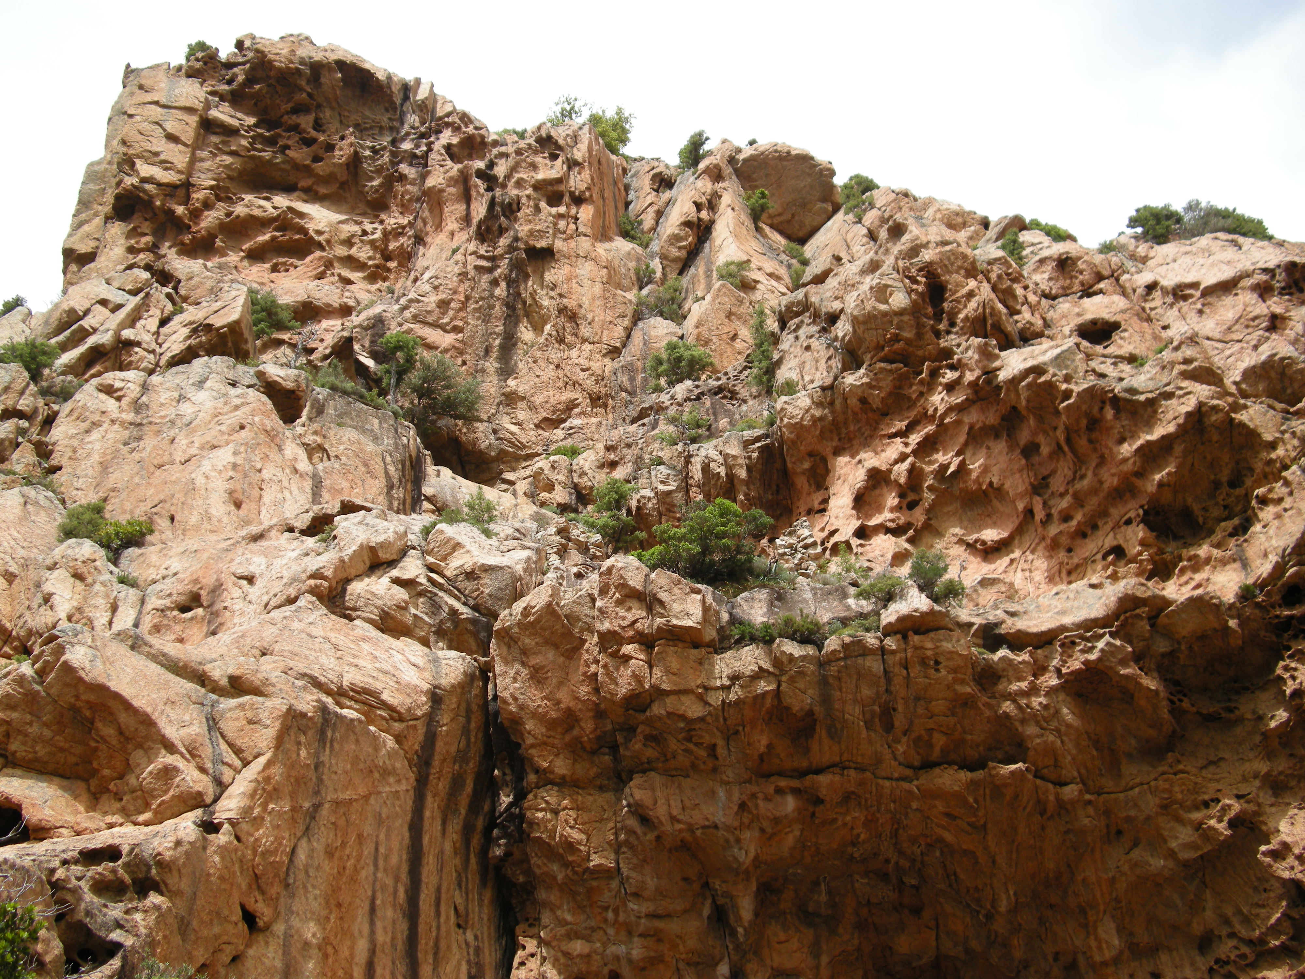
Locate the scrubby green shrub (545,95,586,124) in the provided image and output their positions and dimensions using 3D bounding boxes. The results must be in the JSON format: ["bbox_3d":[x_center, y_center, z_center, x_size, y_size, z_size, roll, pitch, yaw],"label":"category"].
[{"bbox_3d":[-3.479,-15.103,56.000,1.596,1.381,1.437,0,-22,0],"label":"scrubby green shrub"}]

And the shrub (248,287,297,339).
[{"bbox_3d":[-10.890,-5.043,40.000,1.460,1.310,1.320,0,-27,0],"label":"shrub"}]

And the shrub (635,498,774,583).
[{"bbox_3d":[1.379,1.366,37.000,3.705,2.163,2.964,0,-22,0],"label":"shrub"}]

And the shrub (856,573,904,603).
[{"bbox_3d":[5.868,2.552,36.000,1.237,0.724,1.051,0,-22,0],"label":"shrub"}]

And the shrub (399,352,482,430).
[{"bbox_3d":[-6.537,-3.033,43.000,2.546,2.405,2.291,0,-22,0],"label":"shrub"}]

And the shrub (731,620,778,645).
[{"bbox_3d":[2.229,3.165,30.500,1.000,0.560,0.750,0,-27,0],"label":"shrub"}]

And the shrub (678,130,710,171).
[{"bbox_3d":[1.498,-12.151,50.000,1.130,1.460,1.020,0,-27,0],"label":"shrub"}]

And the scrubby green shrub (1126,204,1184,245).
[{"bbox_3d":[19.438,-10.202,54.000,2.210,1.474,1.989,0,-22,0],"label":"scrubby green shrub"}]

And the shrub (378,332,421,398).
[{"bbox_3d":[-7.735,-3.774,42.500,1.336,2.273,1.269,0,-22,0],"label":"shrub"}]

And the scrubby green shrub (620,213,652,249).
[{"bbox_3d":[-0.561,-8.633,46.500,1.090,1.100,0.980,0,-27,0],"label":"scrubby green shrub"}]

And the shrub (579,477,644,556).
[{"bbox_3d":[-1.111,0.746,38.500,1.801,2.266,1.621,0,-22,0],"label":"shrub"}]

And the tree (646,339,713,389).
[{"bbox_3d":[0.865,-4.107,45.500,2.162,1.520,1.837,0,-22,0],"label":"tree"}]

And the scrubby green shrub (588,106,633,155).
[{"bbox_3d":[-1.648,-14.090,55.000,1.809,2.121,1.628,0,-22,0],"label":"scrubby green shrub"}]

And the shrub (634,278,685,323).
[{"bbox_3d":[0.269,-6.643,49.000,1.719,1.688,1.461,0,-22,0],"label":"shrub"}]

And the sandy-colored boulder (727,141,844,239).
[{"bbox_3d":[4.591,-10.386,48.500,3.760,2.950,3.190,0,-27,0],"label":"sandy-colored boulder"}]

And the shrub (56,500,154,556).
[{"bbox_3d":[-10.969,0.767,28.000,1.940,0.900,1.360,0,-27,0],"label":"shrub"}]

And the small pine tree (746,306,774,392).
[{"bbox_3d":[3.486,-4.555,45.000,0.888,3.221,0.888,0,-22,0],"label":"small pine tree"}]

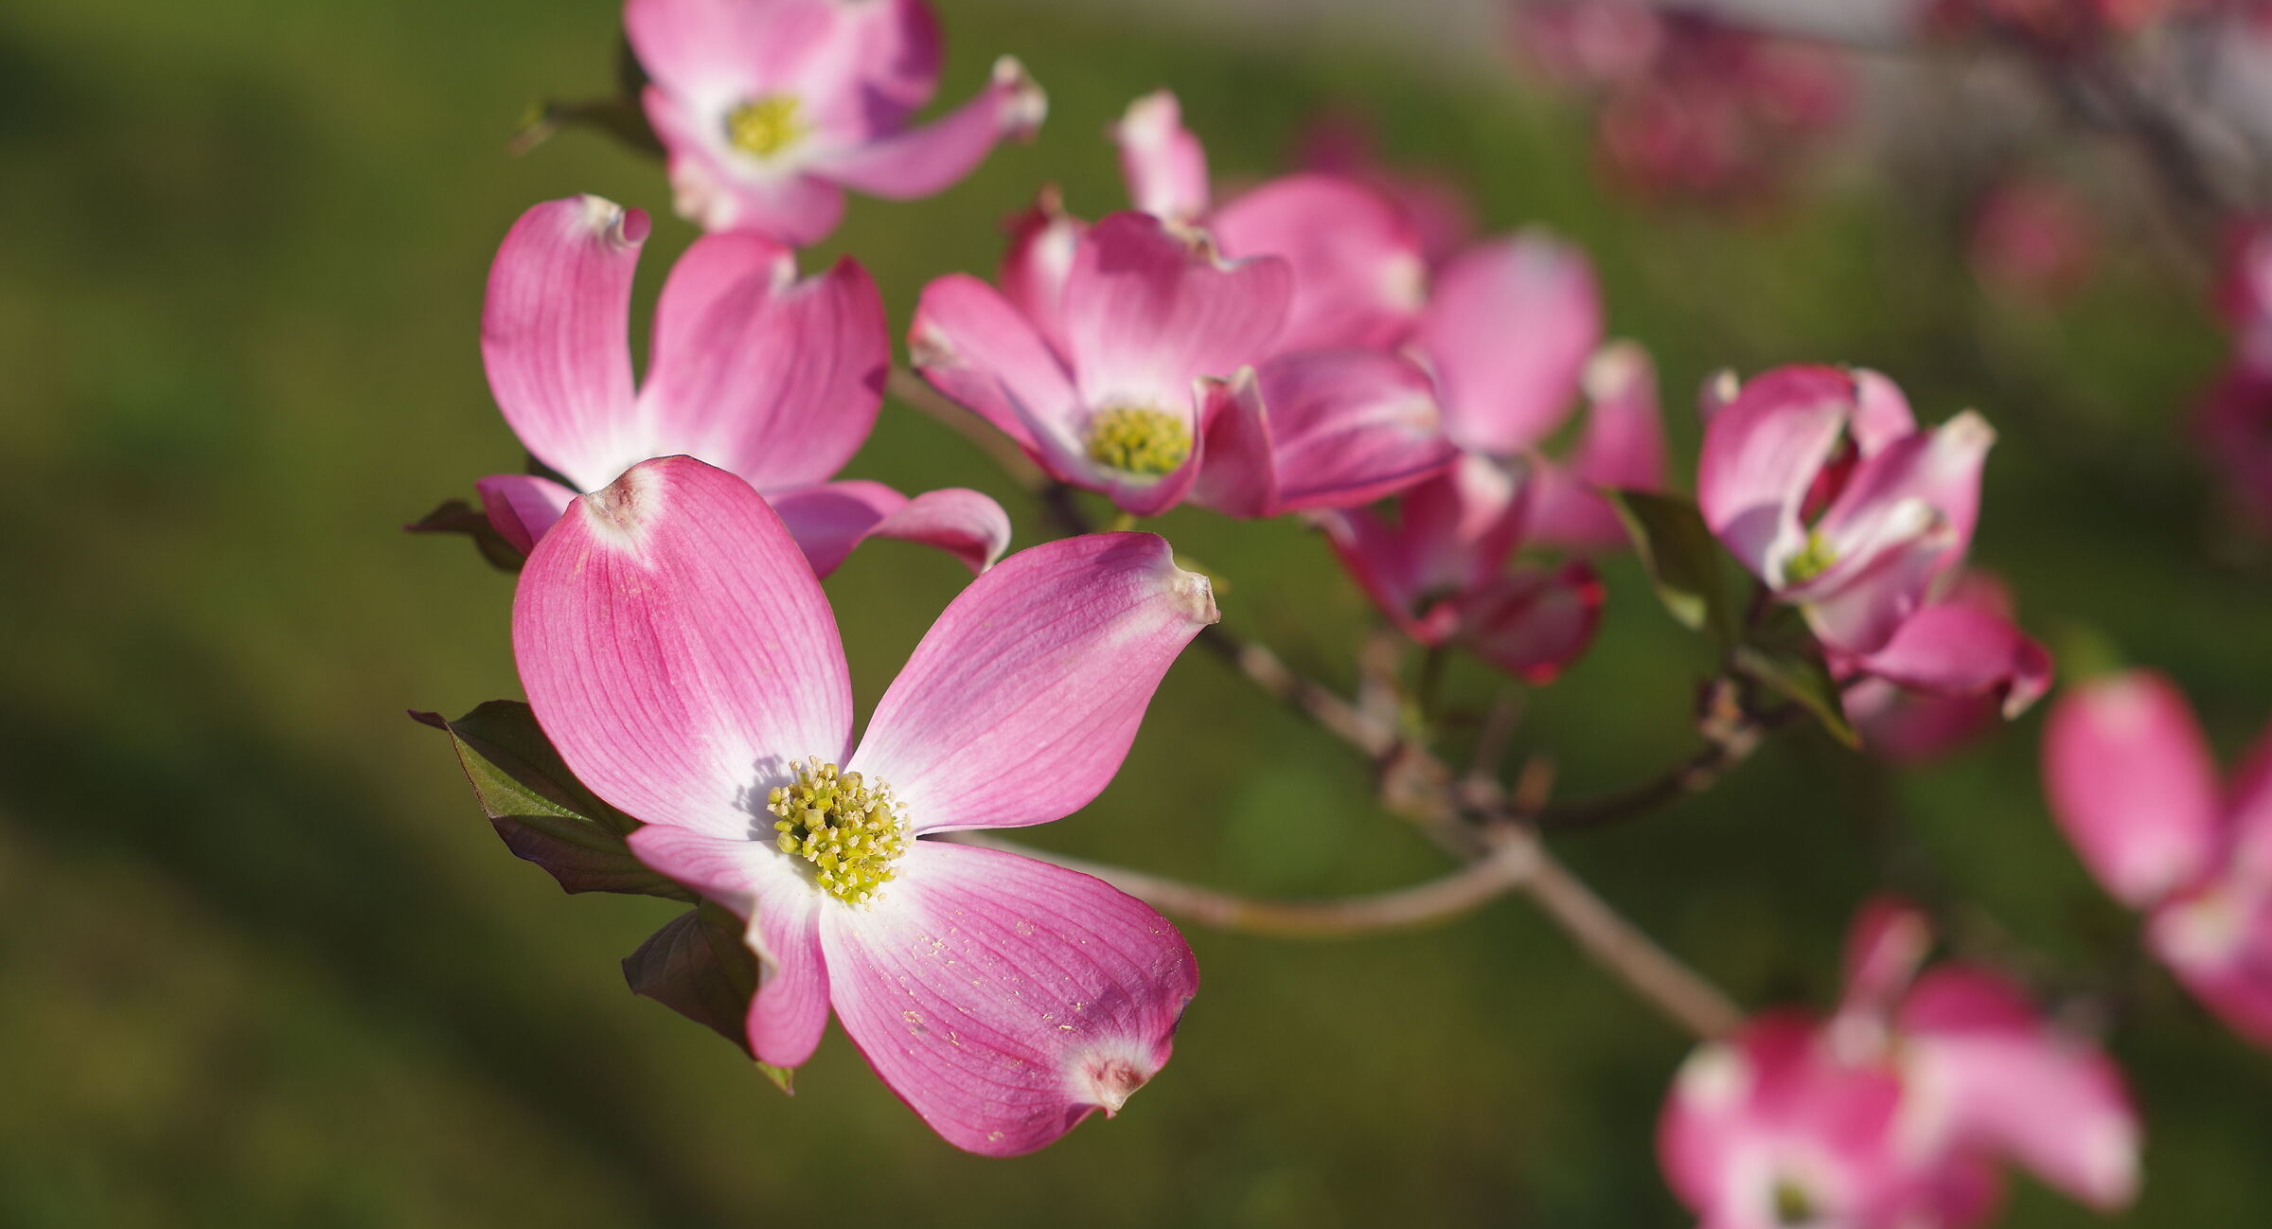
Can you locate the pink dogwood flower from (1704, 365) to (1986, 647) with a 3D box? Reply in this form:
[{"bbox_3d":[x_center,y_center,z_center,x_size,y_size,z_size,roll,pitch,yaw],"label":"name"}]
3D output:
[{"bbox_3d":[0.096,-0.014,0.640,0.041,0.030,0.036,-13,59,-30],"label":"pink dogwood flower"}]

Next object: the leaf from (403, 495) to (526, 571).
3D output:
[{"bbox_3d":[-0.081,-0.010,0.590,0.023,0.008,0.014,0,37,-18],"label":"leaf"}]

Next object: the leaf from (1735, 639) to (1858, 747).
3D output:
[{"bbox_3d":[0.089,0.011,0.635,0.023,0.007,0.012,38,39,18],"label":"leaf"}]

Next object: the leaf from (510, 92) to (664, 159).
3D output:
[{"bbox_3d":[-0.075,-0.068,0.660,0.026,0.008,0.014,-6,39,-18],"label":"leaf"}]

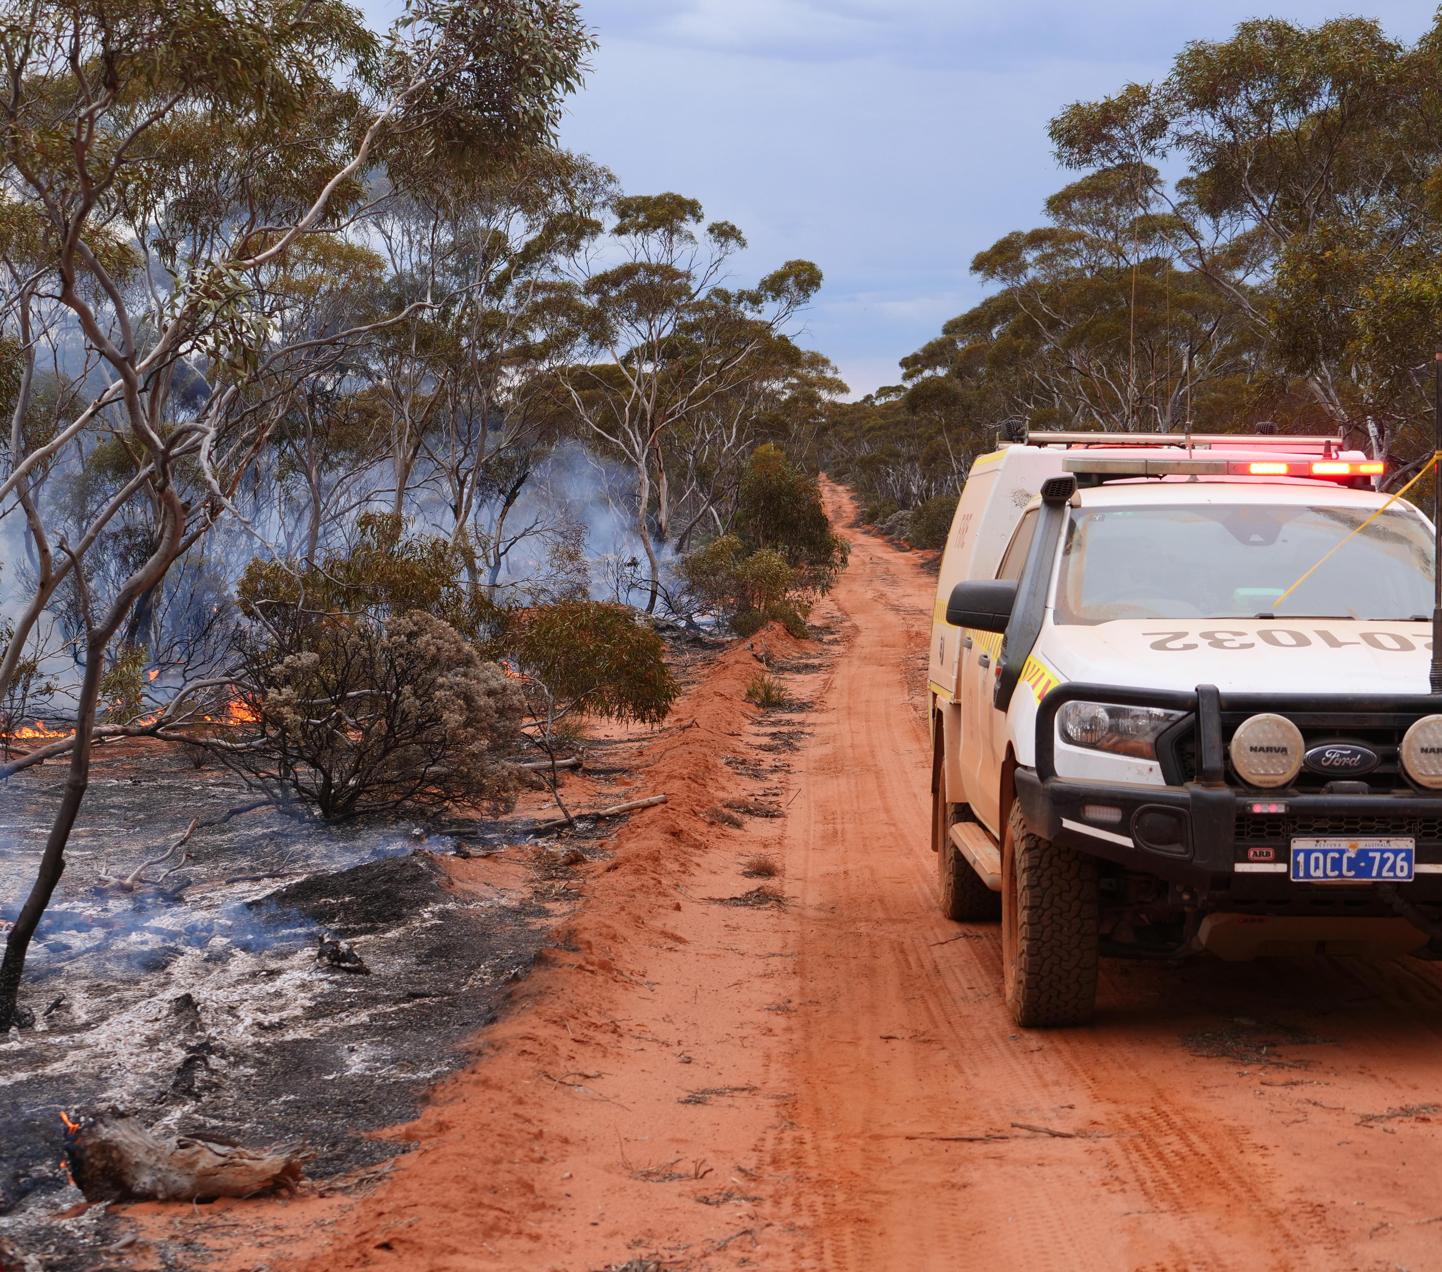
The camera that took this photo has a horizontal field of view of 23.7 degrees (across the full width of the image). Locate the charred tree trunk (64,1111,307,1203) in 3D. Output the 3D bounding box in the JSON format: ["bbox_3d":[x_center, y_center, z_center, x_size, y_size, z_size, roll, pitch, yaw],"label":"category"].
[{"bbox_3d":[-1.306,1.274,8.370,0.600,0.215,0.210,0,1,-6],"label":"charred tree trunk"}]

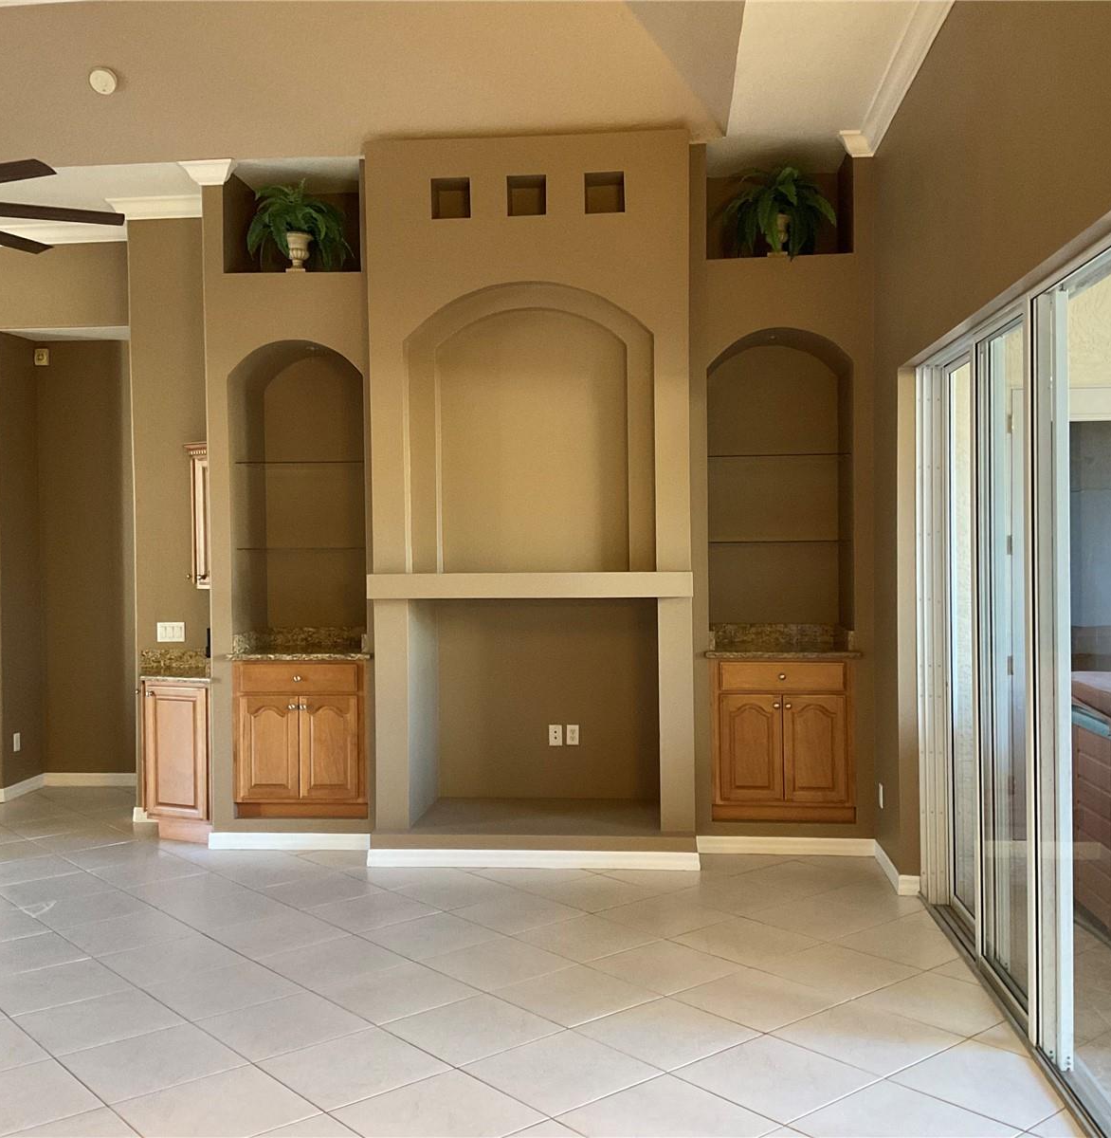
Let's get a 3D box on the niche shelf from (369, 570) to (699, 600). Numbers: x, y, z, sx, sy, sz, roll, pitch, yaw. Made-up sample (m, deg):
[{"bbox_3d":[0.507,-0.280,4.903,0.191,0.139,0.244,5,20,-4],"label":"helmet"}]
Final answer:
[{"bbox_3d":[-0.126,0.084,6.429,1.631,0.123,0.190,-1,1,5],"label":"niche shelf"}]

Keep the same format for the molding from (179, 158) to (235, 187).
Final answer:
[{"bbox_3d":[-1.850,-2.116,6.805,0.273,0.106,0.095,-1,1,5],"label":"molding"}]

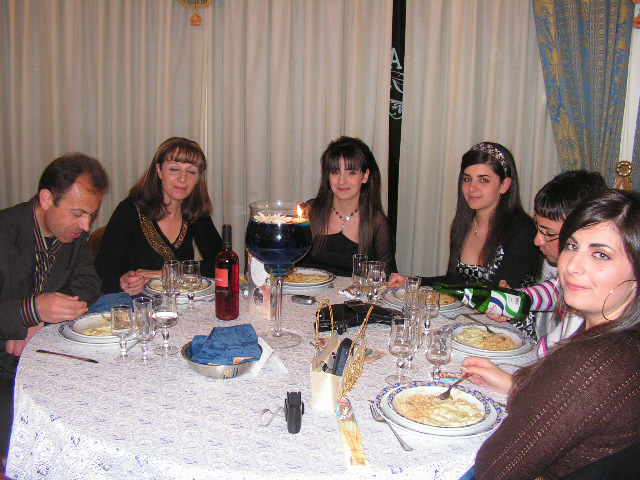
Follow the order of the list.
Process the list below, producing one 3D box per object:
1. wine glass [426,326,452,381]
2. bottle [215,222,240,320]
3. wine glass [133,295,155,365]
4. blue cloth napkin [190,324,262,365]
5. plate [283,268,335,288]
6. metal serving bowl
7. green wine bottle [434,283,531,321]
[{"bbox_3d":[0.290,0.282,1.588,0.064,0.150,0.064,2,10,0],"label":"wine glass"},{"bbox_3d":[-0.290,0.100,2.095,0.075,0.298,0.075,2,10,0],"label":"bottle"},{"bbox_3d":[-0.454,0.233,1.719,0.057,0.166,0.057,1,12,0],"label":"wine glass"},{"bbox_3d":[-0.237,0.261,1.666,0.172,0.073,0.150,-2,13,-12],"label":"blue cloth napkin"},{"bbox_3d":[-0.070,0.157,2.507,0.242,0.042,0.242,2,10,0],"label":"plate"},{"bbox_3d":[-0.241,0.303,1.639,0.200,0.062,0.200,2,10,0],"label":"metal serving bowl"},{"bbox_3d":[0.478,0.171,1.990,0.300,0.086,0.086,13,0,21],"label":"green wine bottle"}]

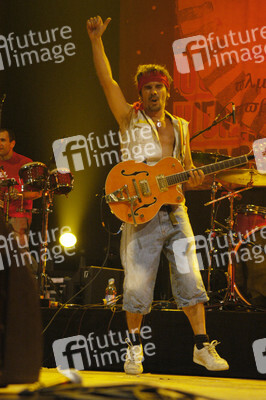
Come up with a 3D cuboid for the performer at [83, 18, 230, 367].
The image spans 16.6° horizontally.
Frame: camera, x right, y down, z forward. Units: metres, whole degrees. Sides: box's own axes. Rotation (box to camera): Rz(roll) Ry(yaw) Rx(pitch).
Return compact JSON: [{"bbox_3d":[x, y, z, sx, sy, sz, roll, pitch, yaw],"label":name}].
[{"bbox_3d":[0.130,-0.050,5.120,0.790,2.020,0.500,1,-6,-13],"label":"performer"}]

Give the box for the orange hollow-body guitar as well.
[{"bbox_3d":[0.320,-0.132,5.000,0.980,0.370,0.110,-16,-5,-2],"label":"orange hollow-body guitar"}]

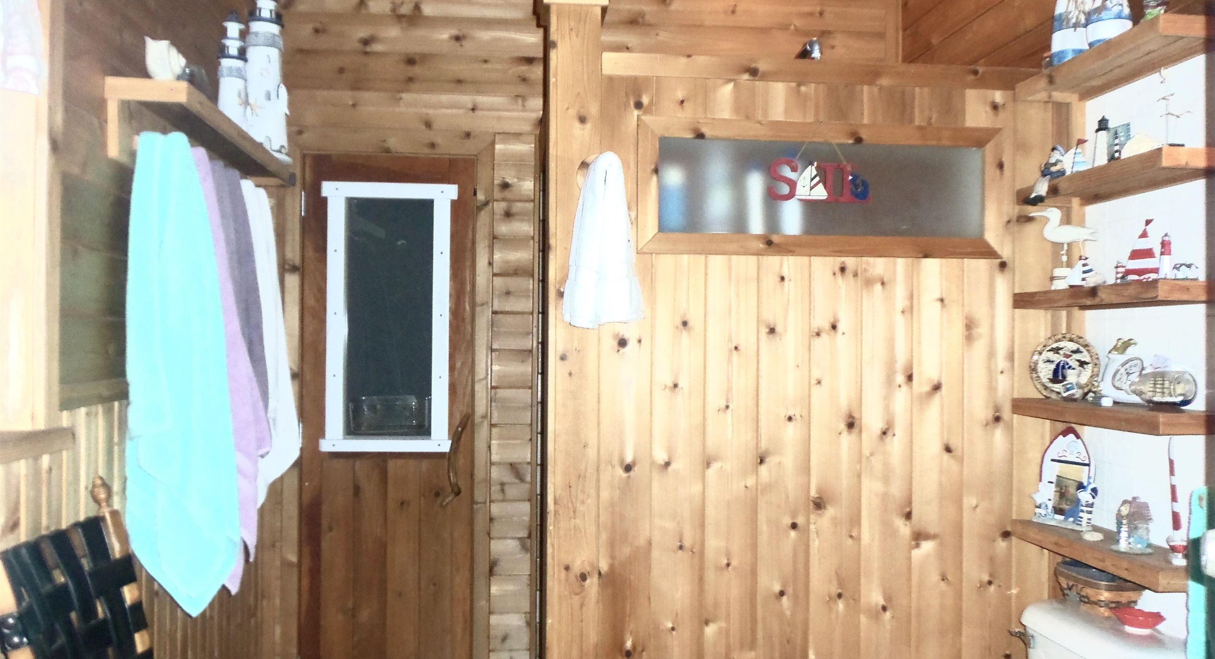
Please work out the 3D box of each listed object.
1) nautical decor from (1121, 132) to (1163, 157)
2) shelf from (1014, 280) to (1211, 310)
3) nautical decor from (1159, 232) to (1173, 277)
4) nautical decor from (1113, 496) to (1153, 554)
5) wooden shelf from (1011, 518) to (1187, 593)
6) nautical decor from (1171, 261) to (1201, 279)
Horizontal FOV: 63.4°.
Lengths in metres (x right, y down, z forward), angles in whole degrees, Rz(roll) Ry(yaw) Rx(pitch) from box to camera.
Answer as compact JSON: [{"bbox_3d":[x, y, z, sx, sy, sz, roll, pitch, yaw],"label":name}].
[{"bbox_3d":[1.141,-0.387,2.097,0.065,0.058,0.083,1,-1,-43],"label":"nautical decor"},{"bbox_3d":[1.118,-0.070,2.153,0.185,0.036,0.542,0,0,-6],"label":"shelf"},{"bbox_3d":[1.112,-0.141,1.963,0.026,0.104,0.026,0,0,24],"label":"nautical decor"},{"bbox_3d":[1.111,0.411,2.082,0.085,0.108,0.075,0,0,31],"label":"nautical decor"},{"bbox_3d":[1.114,0.484,2.150,0.185,0.036,0.542,0,0,-6],"label":"wooden shelf"},{"bbox_3d":[1.160,-0.116,1.972,0.058,0.042,0.030,0,0,5],"label":"nautical decor"}]

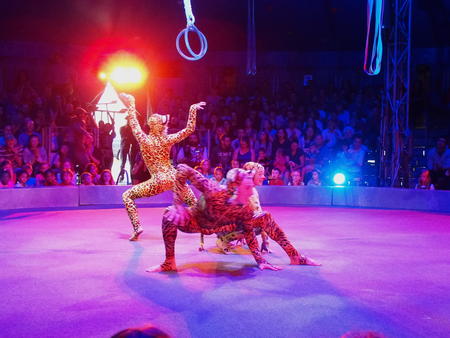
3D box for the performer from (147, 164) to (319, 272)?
[{"bbox_3d":[0.066,0.403,4.970,1.420,0.880,0.680,-1,2,-18],"label":"performer"}]

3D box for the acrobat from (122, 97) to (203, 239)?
[{"bbox_3d":[-0.684,-0.017,6.650,0.970,1.620,0.580,1,2,20],"label":"acrobat"}]

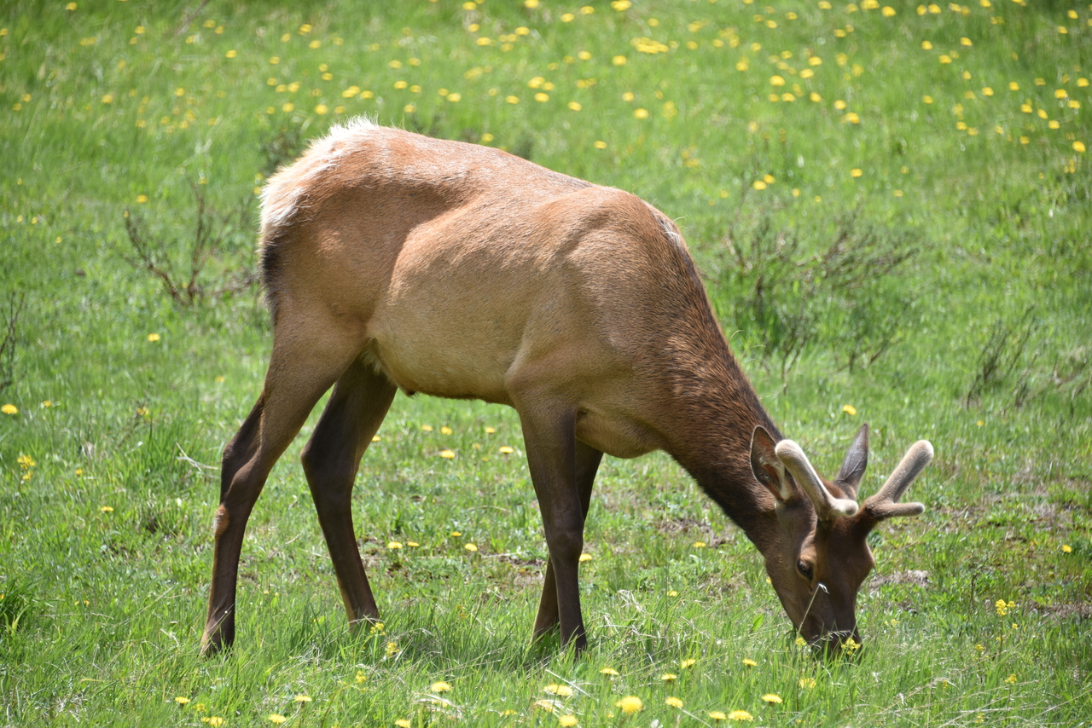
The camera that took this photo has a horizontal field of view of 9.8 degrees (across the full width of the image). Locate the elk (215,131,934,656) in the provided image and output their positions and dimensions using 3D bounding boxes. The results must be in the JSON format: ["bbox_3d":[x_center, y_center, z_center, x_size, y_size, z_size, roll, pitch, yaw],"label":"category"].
[{"bbox_3d":[0.047,0.067,14.900,1.660,1.250,0.500,1,8,11],"label":"elk"}]

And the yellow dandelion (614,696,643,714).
[{"bbox_3d":[0.184,0.755,14.100,0.052,0.034,0.048,0,7,0],"label":"yellow dandelion"}]

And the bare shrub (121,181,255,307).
[{"bbox_3d":[-1.129,-0.377,20.200,0.430,0.370,0.380,0,7,0],"label":"bare shrub"}]

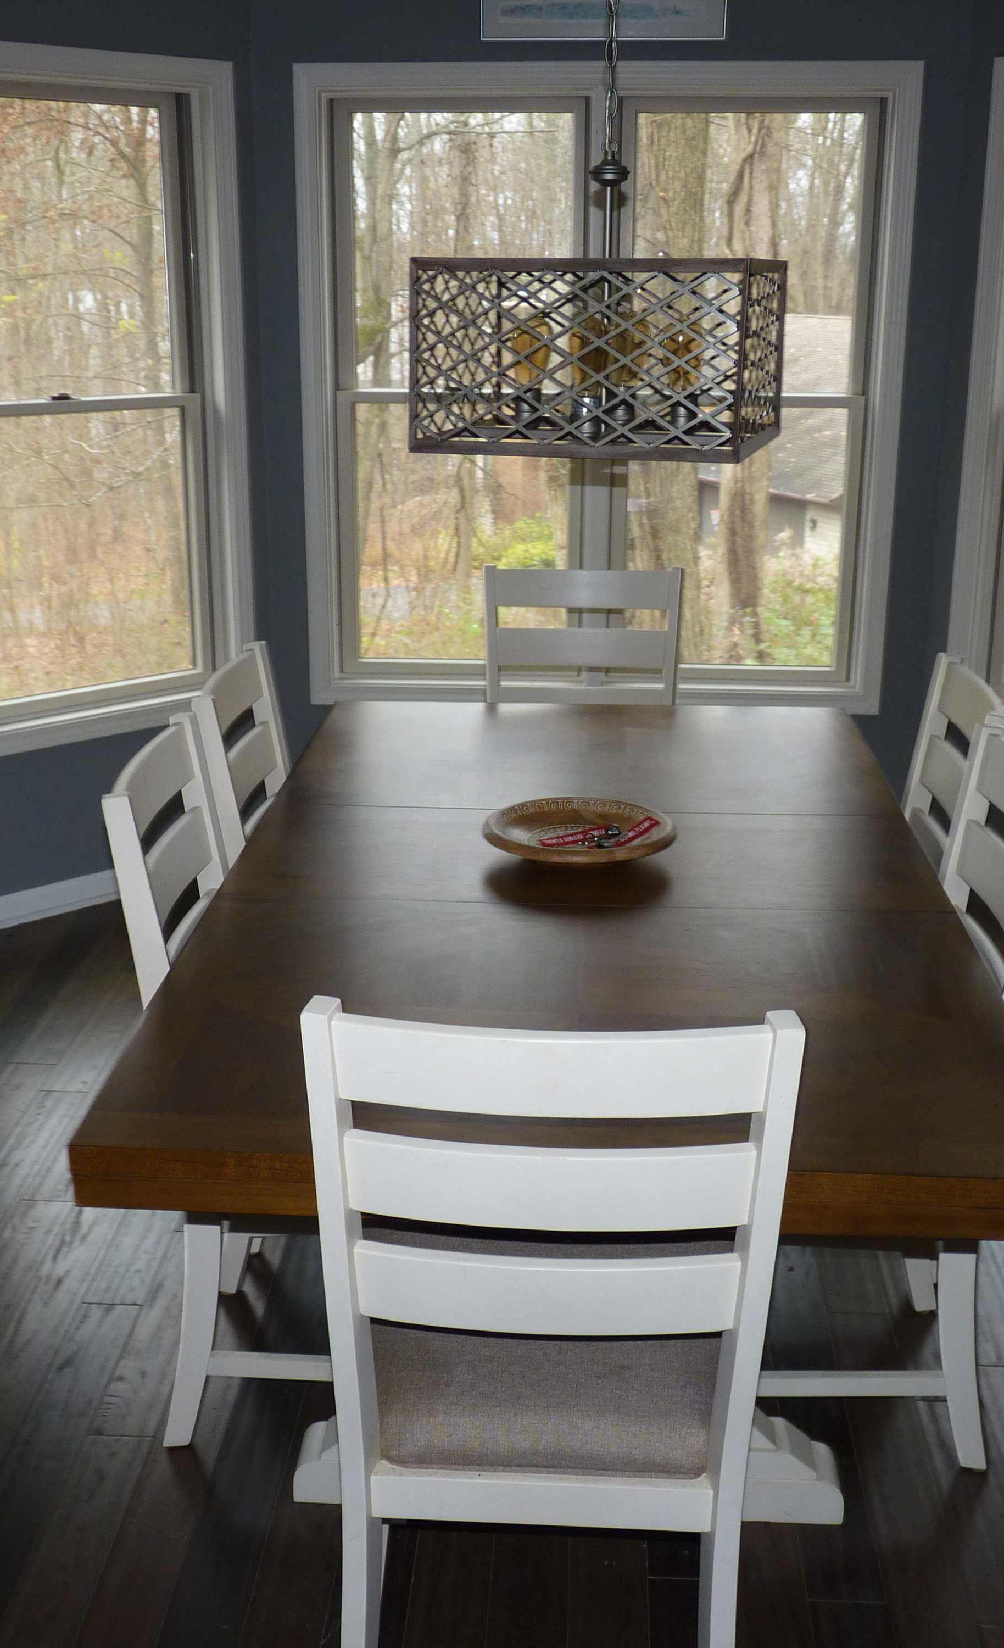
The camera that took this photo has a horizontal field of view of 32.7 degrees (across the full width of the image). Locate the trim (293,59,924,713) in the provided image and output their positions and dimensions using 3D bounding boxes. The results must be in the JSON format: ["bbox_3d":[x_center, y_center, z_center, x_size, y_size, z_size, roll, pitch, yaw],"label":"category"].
[{"bbox_3d":[0.261,-1.128,4.595,1.581,1.665,0.100,1,18,3],"label":"trim"}]

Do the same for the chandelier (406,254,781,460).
[{"bbox_3d":[0.144,-0.651,2.371,0.440,0.245,0.388,5,19,15],"label":"chandelier"}]

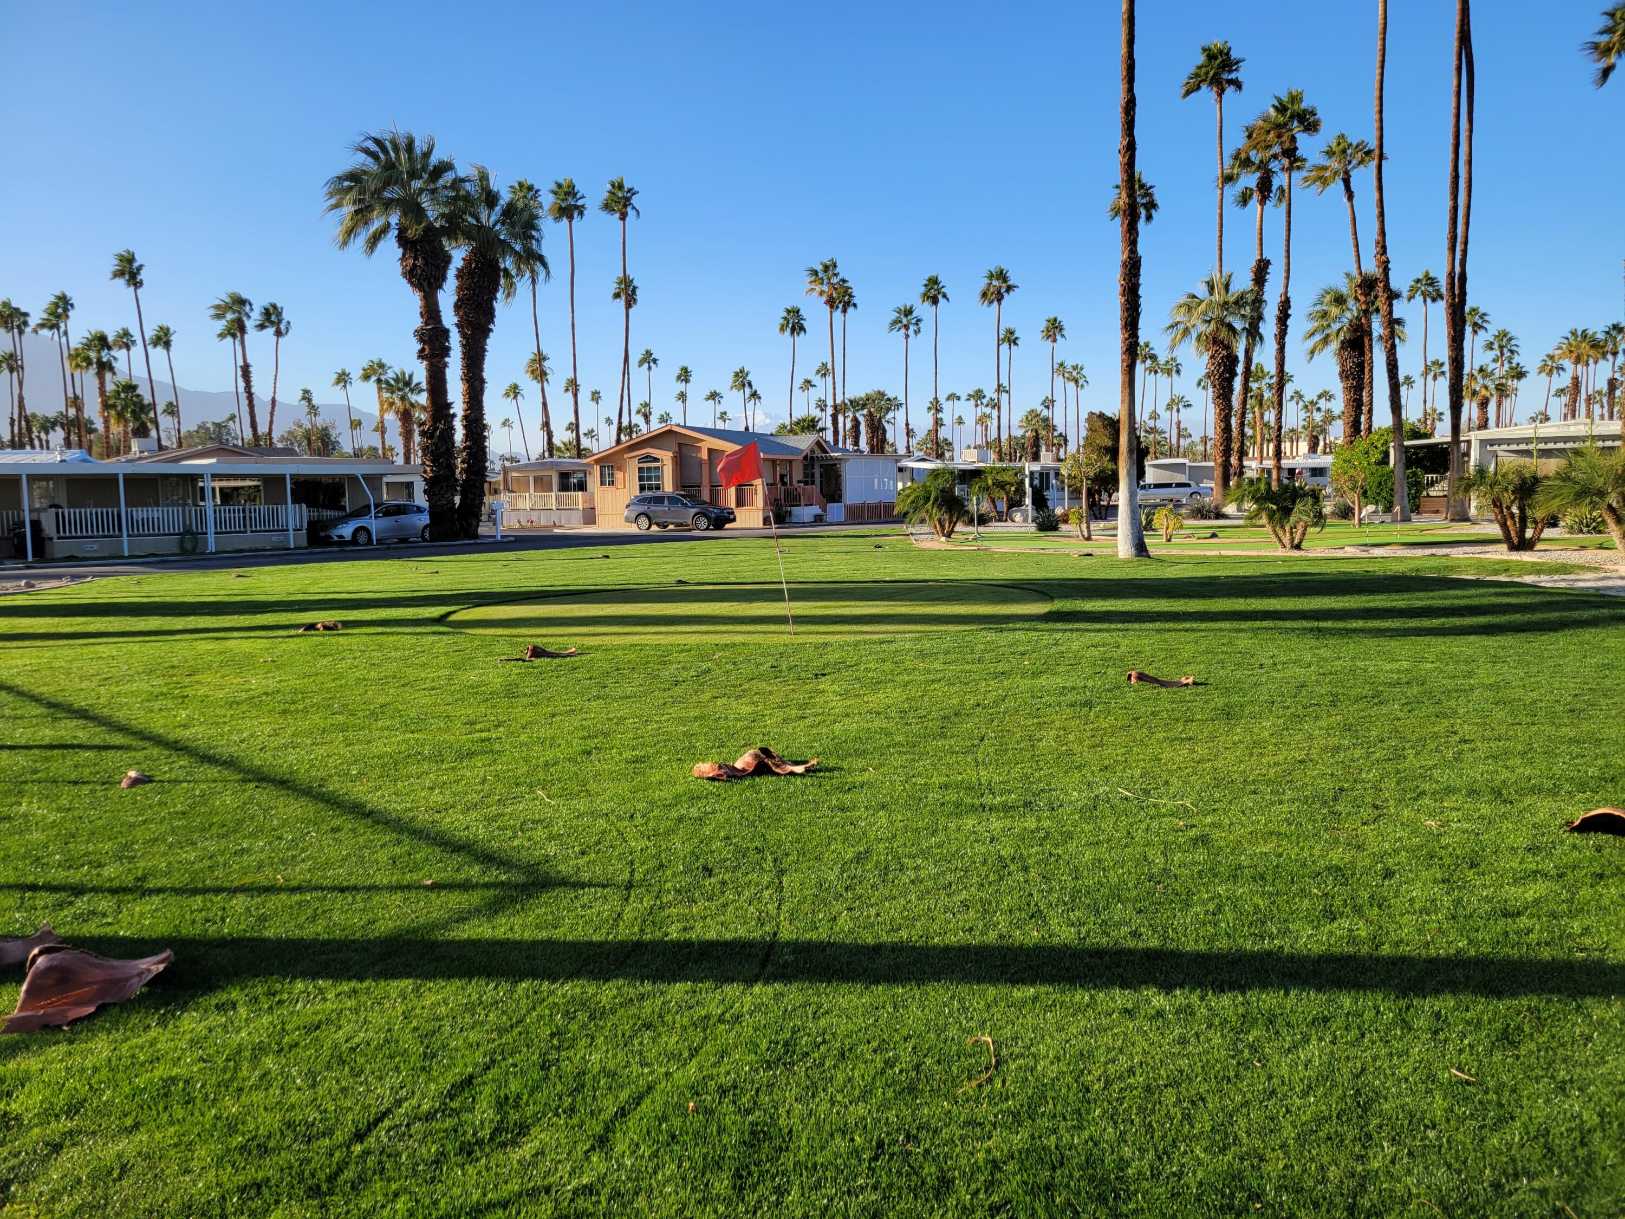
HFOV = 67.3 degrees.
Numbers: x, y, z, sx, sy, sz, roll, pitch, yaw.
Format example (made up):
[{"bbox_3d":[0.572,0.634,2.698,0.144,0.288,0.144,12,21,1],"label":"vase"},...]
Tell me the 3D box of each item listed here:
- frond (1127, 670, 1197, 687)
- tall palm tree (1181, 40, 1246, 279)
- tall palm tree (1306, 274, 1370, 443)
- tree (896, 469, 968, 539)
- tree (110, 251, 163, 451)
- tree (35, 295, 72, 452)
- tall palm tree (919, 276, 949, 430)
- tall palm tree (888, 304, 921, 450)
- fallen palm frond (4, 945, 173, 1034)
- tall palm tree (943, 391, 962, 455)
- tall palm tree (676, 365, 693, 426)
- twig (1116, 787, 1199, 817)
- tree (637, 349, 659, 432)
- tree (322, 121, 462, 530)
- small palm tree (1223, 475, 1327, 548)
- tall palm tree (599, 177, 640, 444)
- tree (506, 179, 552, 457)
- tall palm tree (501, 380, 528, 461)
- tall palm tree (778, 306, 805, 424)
[{"bbox_3d":[2.800,0.541,9.786,0.520,0.100,0.220,-1,6,0],"label":"frond"},{"bbox_3d":[20.193,-16.520,61.702,3.200,23.586,3.200,-1,5,0],"label":"tall palm tree"},{"bbox_3d":[33.516,-13.400,75.332,5.700,14.336,5.700,1,6,24],"label":"tall palm tree"},{"bbox_3d":[3.663,-3.219,37.285,2.160,2.110,2.100,-1,5,6],"label":"tree"},{"bbox_3d":[-49.964,-16.276,91.332,3.270,20.610,2.700,-4,6,-28],"label":"tree"},{"bbox_3d":[-59.454,-15.439,95.963,2.800,17.568,2.800,-1,5,0],"label":"tree"},{"bbox_3d":[11.464,-20.254,113.038,2.800,20.995,2.800,0,6,6],"label":"tall palm tree"},{"bbox_3d":[7.332,-15.983,96.915,2.700,16.209,2.700,-1,5,0],"label":"tall palm tree"},{"bbox_3d":[-2.355,1.192,3.949,0.480,0.150,0.330,-4,6,-30],"label":"fallen palm frond"},{"bbox_3d":[25.813,-30.067,224.120,2.900,19.593,2.900,0,5,7],"label":"tall palm tree"},{"bbox_3d":[-18.092,-24.884,175.533,2.440,20.240,2.500,-2,5,-6],"label":"tall palm tree"},{"bbox_3d":[1.697,0.916,6.007,0.101,0.040,0.547,-5,7,-35],"label":"twig"},{"bbox_3d":[-18.622,-20.480,138.676,2.600,18.041,2.600,-1,5,0],"label":"tree"},{"bbox_3d":[-14.632,-9.927,44.730,5.400,14.778,5.300,-3,6,-18],"label":"tree"},{"bbox_3d":[10.052,-2.092,26.595,2.040,1.590,2.100,1,6,21],"label":"small palm tree"},{"bbox_3d":[-13.099,-17.745,83.122,3.000,22.699,3.000,-2,6,-9],"label":"tall palm tree"},{"bbox_3d":[-19.551,-17.870,84.678,3.200,23.217,3.200,-1,5,0],"label":"tree"},{"bbox_3d":[-42.900,-23.822,178.549,4.180,18.790,3.200,-3,6,-13],"label":"tall palm tree"},{"bbox_3d":[-2.214,-21.530,129.028,2.900,20.810,2.900,-1,6,-1],"label":"tall palm tree"}]

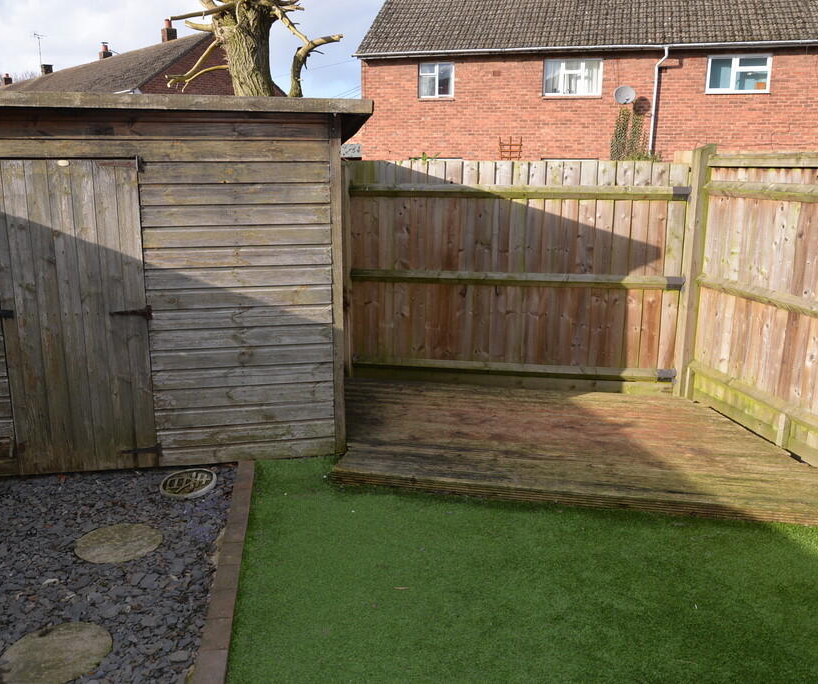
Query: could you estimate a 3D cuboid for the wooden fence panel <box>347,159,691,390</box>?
[{"bbox_3d":[0.816,-0.515,5.500,2.666,1.800,0.090,2,14,8],"label":"wooden fence panel"}]

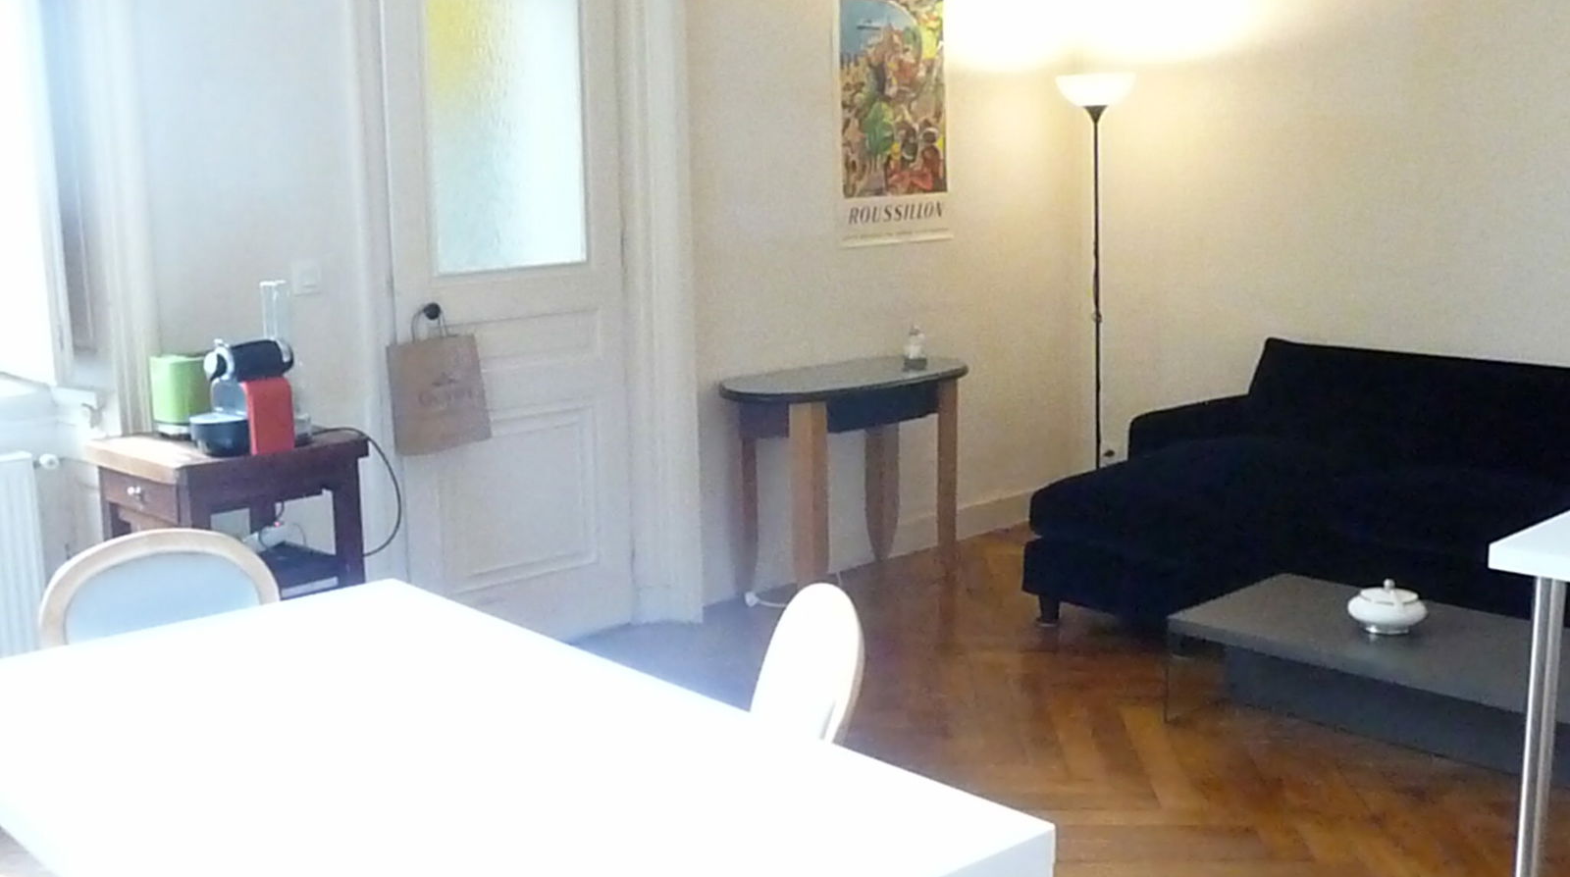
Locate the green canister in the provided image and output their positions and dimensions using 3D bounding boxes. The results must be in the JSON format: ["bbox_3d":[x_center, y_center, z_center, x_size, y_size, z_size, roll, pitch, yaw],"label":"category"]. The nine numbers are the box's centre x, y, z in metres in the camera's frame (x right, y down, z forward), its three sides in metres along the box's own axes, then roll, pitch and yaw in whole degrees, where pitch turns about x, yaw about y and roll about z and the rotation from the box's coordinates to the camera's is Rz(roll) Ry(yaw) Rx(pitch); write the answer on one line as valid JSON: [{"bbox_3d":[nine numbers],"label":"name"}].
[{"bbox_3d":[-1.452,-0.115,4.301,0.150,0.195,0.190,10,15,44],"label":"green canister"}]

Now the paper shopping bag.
[{"bbox_3d":[-0.991,-0.131,4.928,0.090,0.315,0.305,10,15,44],"label":"paper shopping bag"}]

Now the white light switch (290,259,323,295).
[{"bbox_3d":[-1.269,-0.428,4.581,0.012,0.087,0.085,10,15,44],"label":"white light switch"}]

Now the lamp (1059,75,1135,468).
[{"bbox_3d":[1.166,-0.482,6.558,0.285,1.770,0.285,-1,11,0],"label":"lamp"}]

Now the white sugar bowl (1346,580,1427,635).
[{"bbox_3d":[1.581,0.432,4.506,0.209,0.131,0.209,-1,11,0],"label":"white sugar bowl"}]

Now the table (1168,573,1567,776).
[{"bbox_3d":[1.695,0.660,4.442,1.250,0.296,0.620,10,15,44],"label":"table"}]

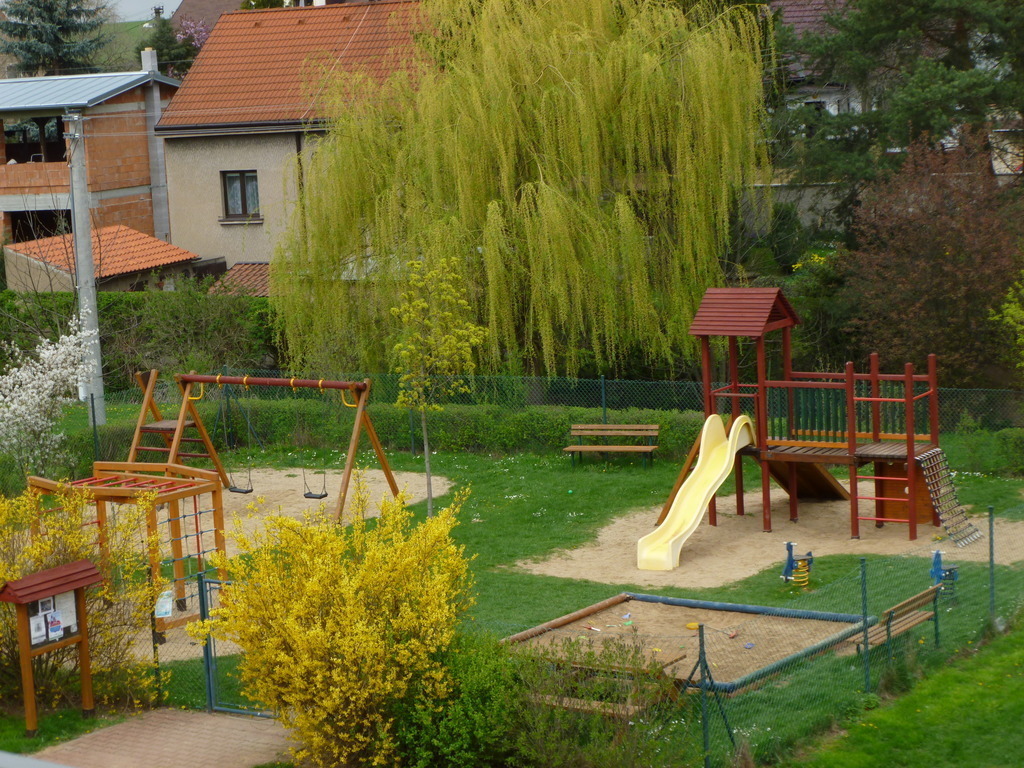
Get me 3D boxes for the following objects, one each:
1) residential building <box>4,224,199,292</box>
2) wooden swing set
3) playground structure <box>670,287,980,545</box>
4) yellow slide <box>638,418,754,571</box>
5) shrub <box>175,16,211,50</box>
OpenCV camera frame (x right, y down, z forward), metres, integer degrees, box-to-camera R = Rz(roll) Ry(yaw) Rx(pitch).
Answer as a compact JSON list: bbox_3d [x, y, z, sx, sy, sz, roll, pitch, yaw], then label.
[{"bbox_3d":[-12.455,-2.892,72.761,2.710,3.300,6.900,0,8,21],"label":"residential building"},{"bbox_3d":[-4.736,1.022,43.852,5.550,2.480,1.950,2,9,35],"label":"wooden swing set"},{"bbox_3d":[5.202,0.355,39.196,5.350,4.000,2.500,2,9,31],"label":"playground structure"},{"bbox_3d":[2.925,1.689,37.853,0.640,1.960,3.200,2,9,31],"label":"yellow slide"},{"bbox_3d":[-12.382,-13.432,92.000,2.000,2.000,2.000,-3,8,0],"label":"shrub"}]

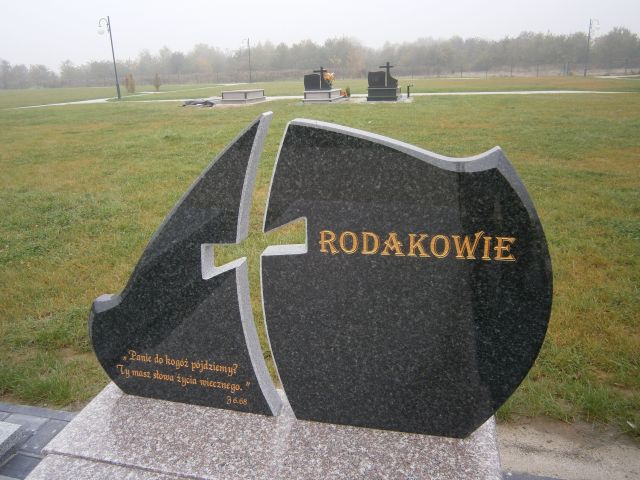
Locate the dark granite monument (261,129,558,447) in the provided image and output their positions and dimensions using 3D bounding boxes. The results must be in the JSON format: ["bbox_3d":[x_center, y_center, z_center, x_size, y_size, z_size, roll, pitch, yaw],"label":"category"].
[{"bbox_3d":[0.239,0.142,1.400,0.817,0.968,0.086,3,20,12],"label":"dark granite monument"}]

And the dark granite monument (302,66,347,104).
[{"bbox_3d":[0.218,-7.113,21.883,1.340,1.500,2.200,5,21,18],"label":"dark granite monument"}]

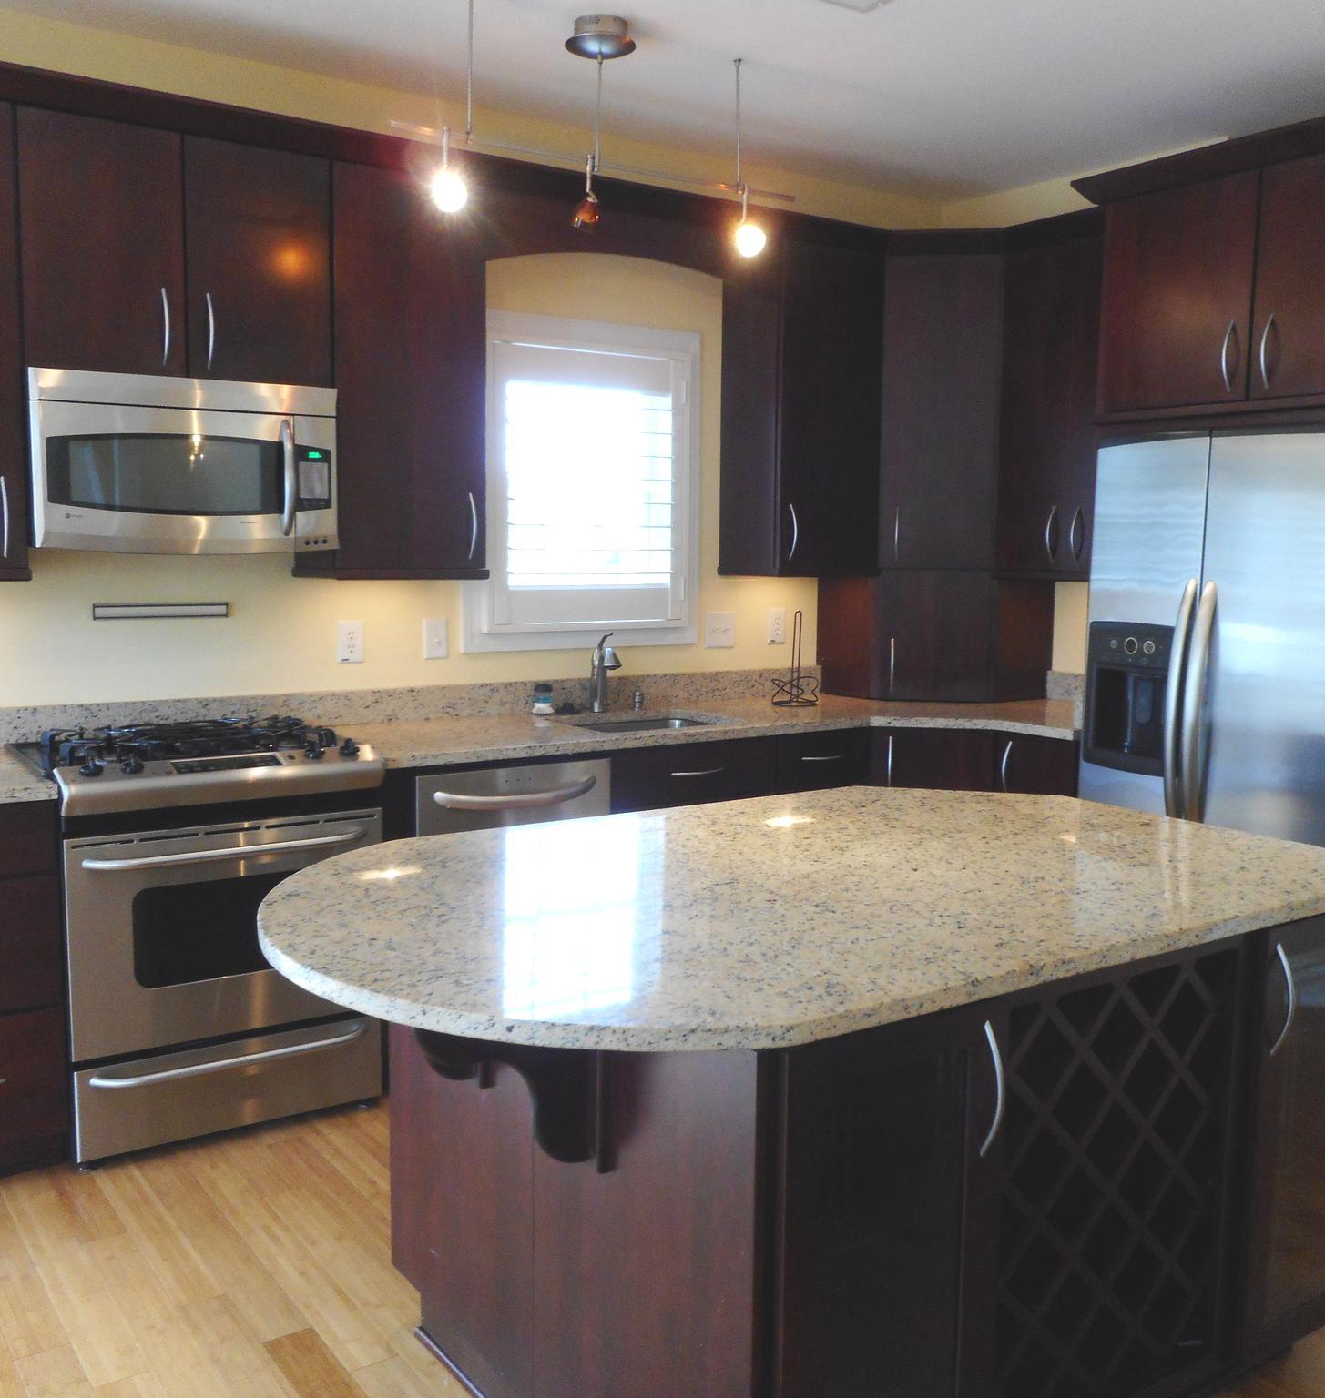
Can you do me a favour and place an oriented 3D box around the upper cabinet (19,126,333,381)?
[{"bbox_3d":[-1.277,-1.107,3.483,0.761,0.610,0.319,-4,8,-34],"label":"upper cabinet"}]

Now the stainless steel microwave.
[{"bbox_3d":[-1.262,-0.601,3.502,0.744,0.424,0.395,-4,8,-33],"label":"stainless steel microwave"}]

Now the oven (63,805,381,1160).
[{"bbox_3d":[-1.201,0.651,3.531,0.748,0.769,0.652,-4,8,-33],"label":"oven"}]

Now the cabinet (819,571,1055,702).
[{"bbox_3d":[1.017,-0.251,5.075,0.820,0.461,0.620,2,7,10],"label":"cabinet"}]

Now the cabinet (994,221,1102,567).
[{"bbox_3d":[1.455,-0.934,4.446,0.332,1.089,0.593,-4,8,-33],"label":"cabinet"}]

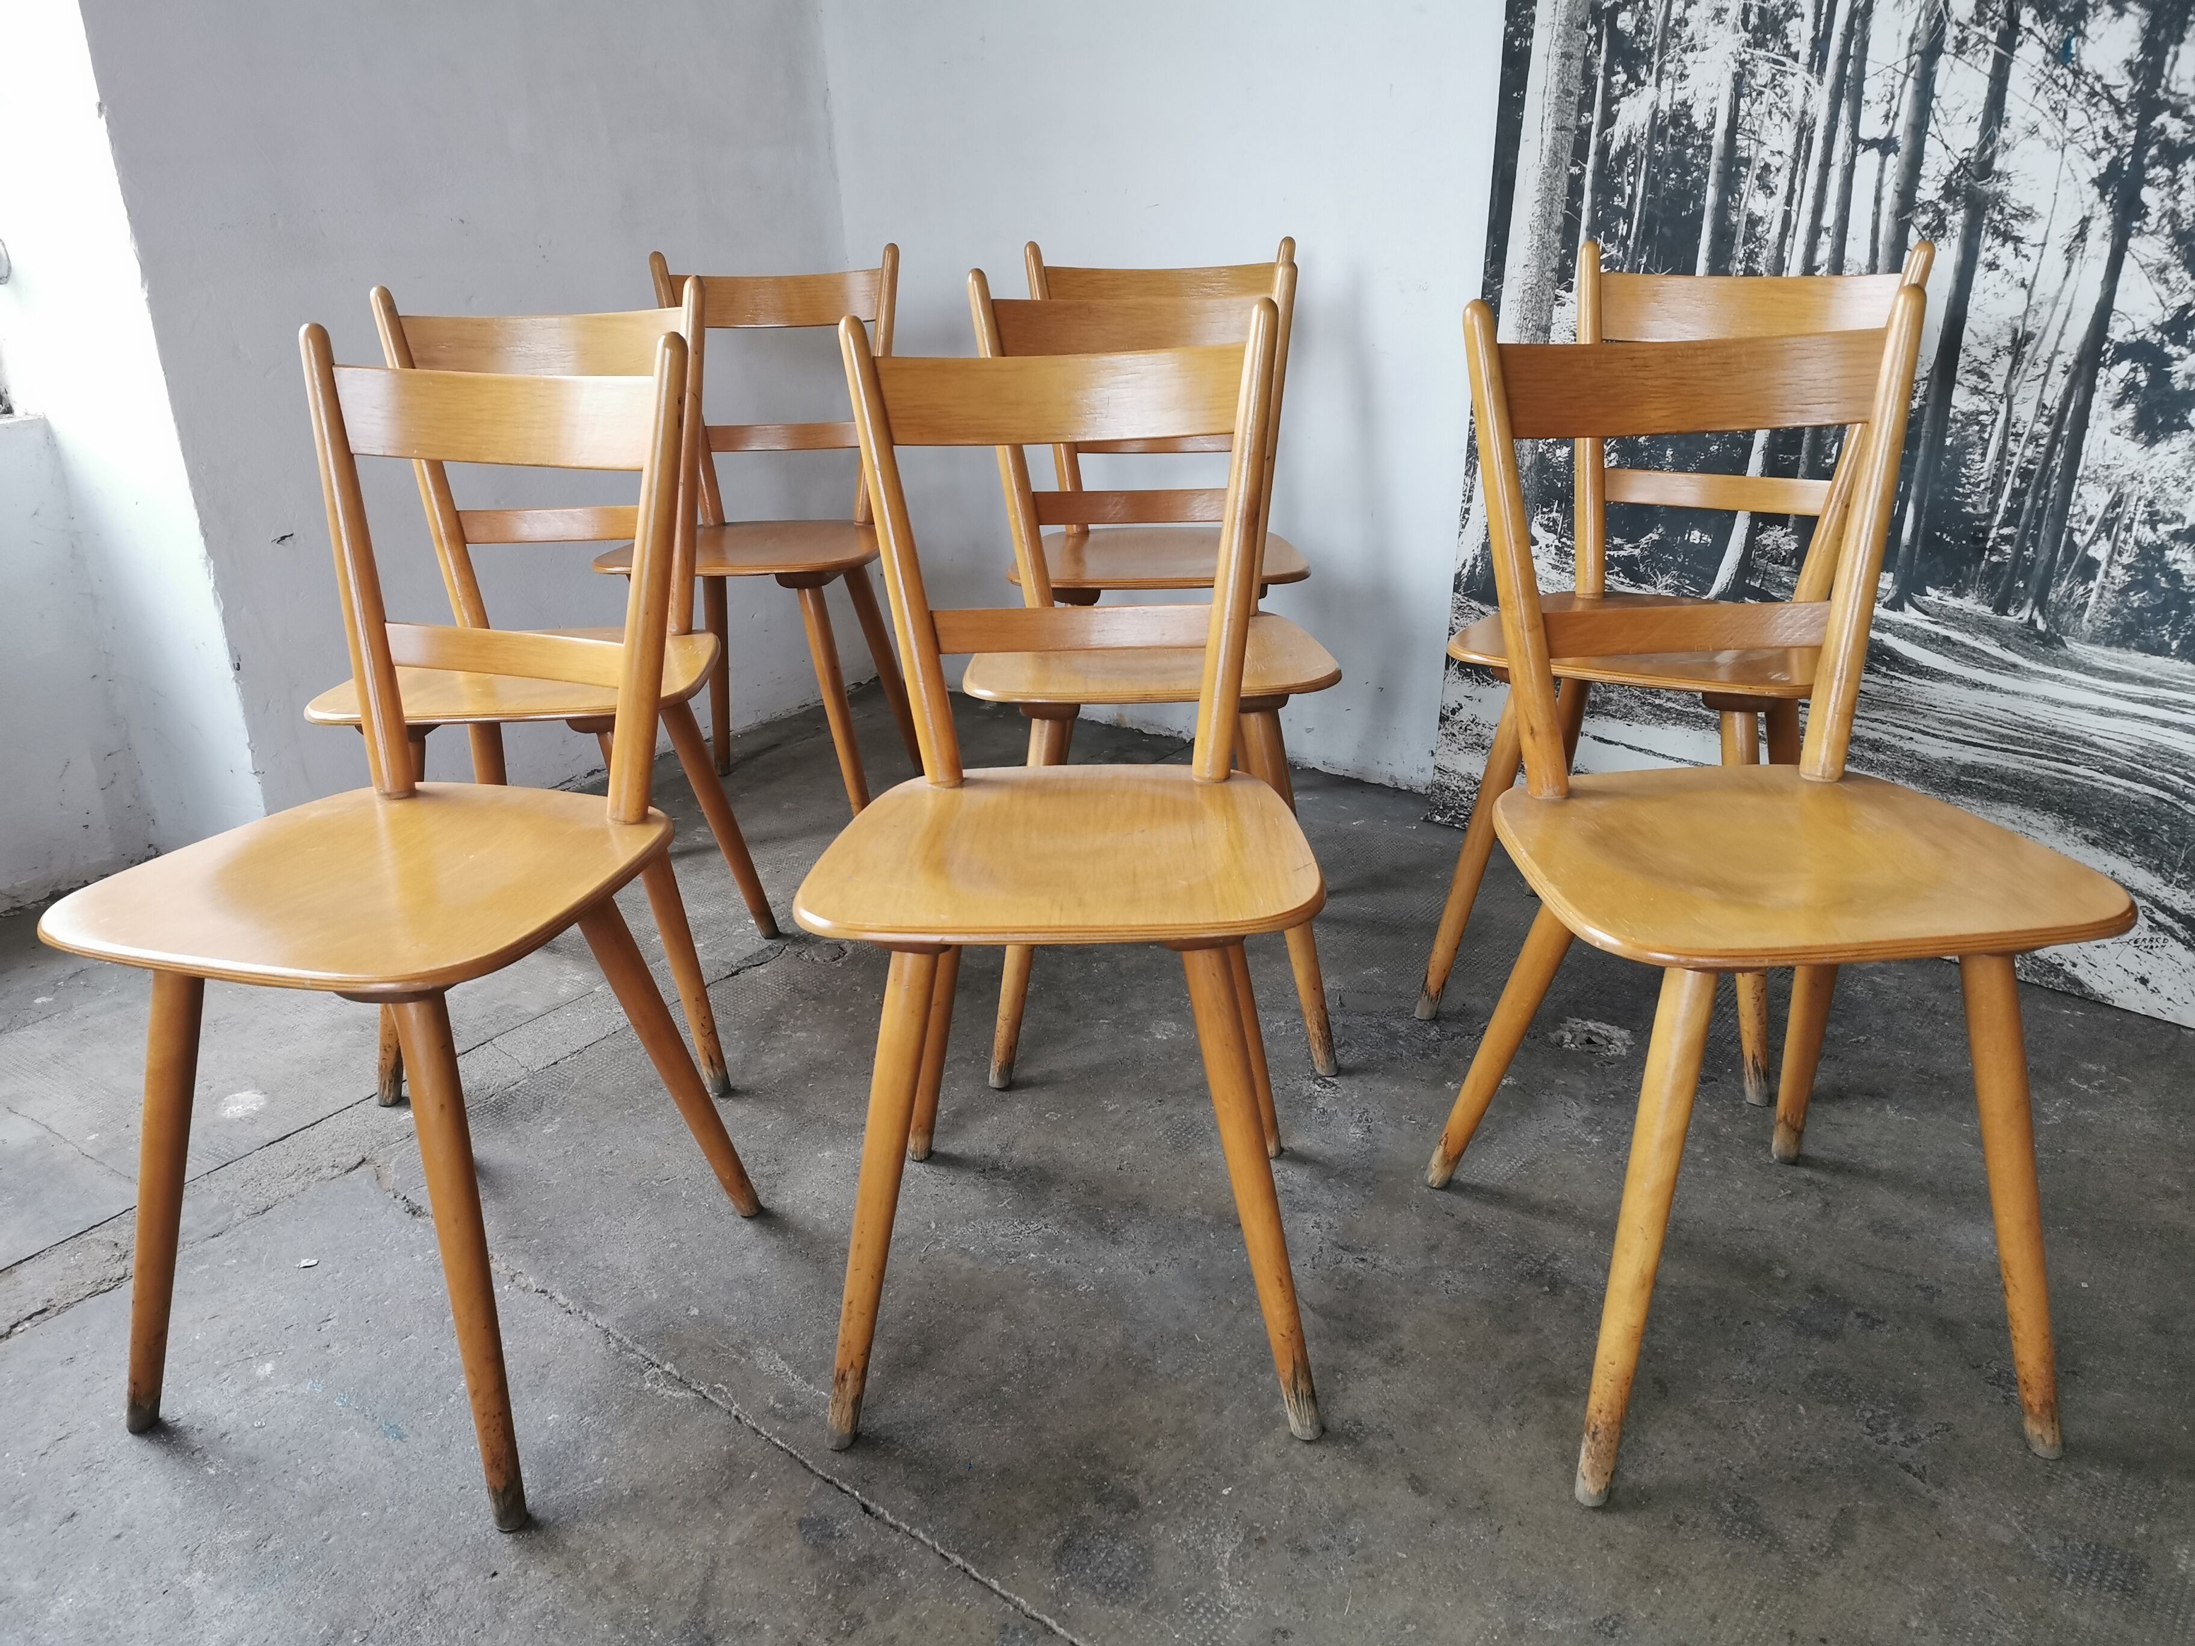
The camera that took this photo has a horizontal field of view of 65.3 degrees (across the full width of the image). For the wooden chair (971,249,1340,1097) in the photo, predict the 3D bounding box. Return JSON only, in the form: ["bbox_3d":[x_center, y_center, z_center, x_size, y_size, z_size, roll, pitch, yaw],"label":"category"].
[{"bbox_3d":[0.059,-0.184,1.947,0.410,0.840,0.453,-2,22,0],"label":"wooden chair"}]

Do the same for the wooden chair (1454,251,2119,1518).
[{"bbox_3d":[0.525,0.033,1.360,0.410,0.840,0.453,-4,22,-4],"label":"wooden chair"}]

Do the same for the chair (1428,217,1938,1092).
[{"bbox_3d":[0.641,-0.197,1.930,0.410,0.840,0.453,11,25,29],"label":"chair"}]

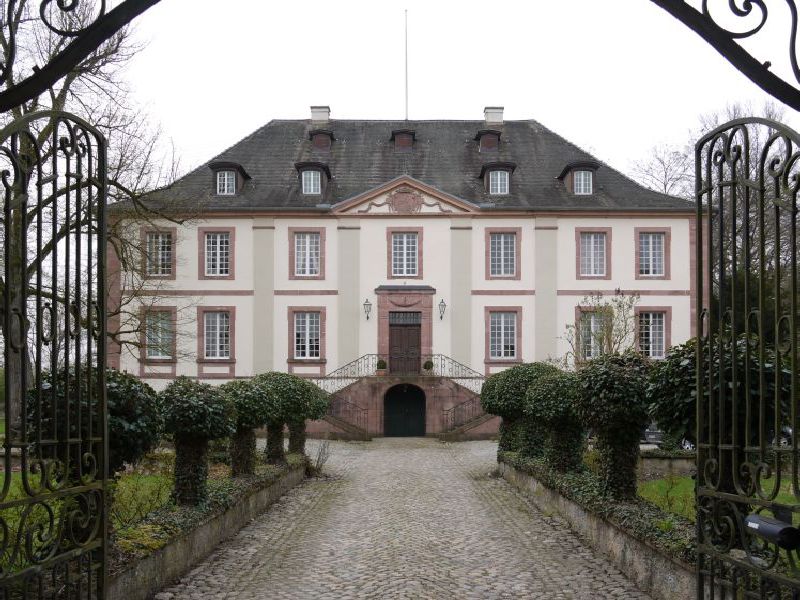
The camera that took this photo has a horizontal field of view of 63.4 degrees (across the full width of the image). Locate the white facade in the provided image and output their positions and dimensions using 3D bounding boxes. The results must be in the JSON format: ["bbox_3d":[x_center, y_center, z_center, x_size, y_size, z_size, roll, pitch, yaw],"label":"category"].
[{"bbox_3d":[0.323,0.116,29.900,27.300,11.500,1.200,0,-3,0],"label":"white facade"}]

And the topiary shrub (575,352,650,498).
[{"bbox_3d":[2.854,1.678,8.650,1.000,1.960,1.000,0,-3,0],"label":"topiary shrub"}]

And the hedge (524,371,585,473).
[{"bbox_3d":[2.848,2.197,11.700,1.120,1.840,1.100,0,-3,0],"label":"hedge"}]

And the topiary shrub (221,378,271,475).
[{"bbox_3d":[-2.657,2.207,11.200,0.920,1.700,0.920,0,-3,0],"label":"topiary shrub"}]

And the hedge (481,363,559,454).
[{"bbox_3d":[2.659,2.459,14.400,1.700,2.100,1.600,0,-3,0],"label":"hedge"}]

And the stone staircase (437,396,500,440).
[{"bbox_3d":[2.911,4.942,27.100,2.600,2.000,1.500,0,-3,0],"label":"stone staircase"}]

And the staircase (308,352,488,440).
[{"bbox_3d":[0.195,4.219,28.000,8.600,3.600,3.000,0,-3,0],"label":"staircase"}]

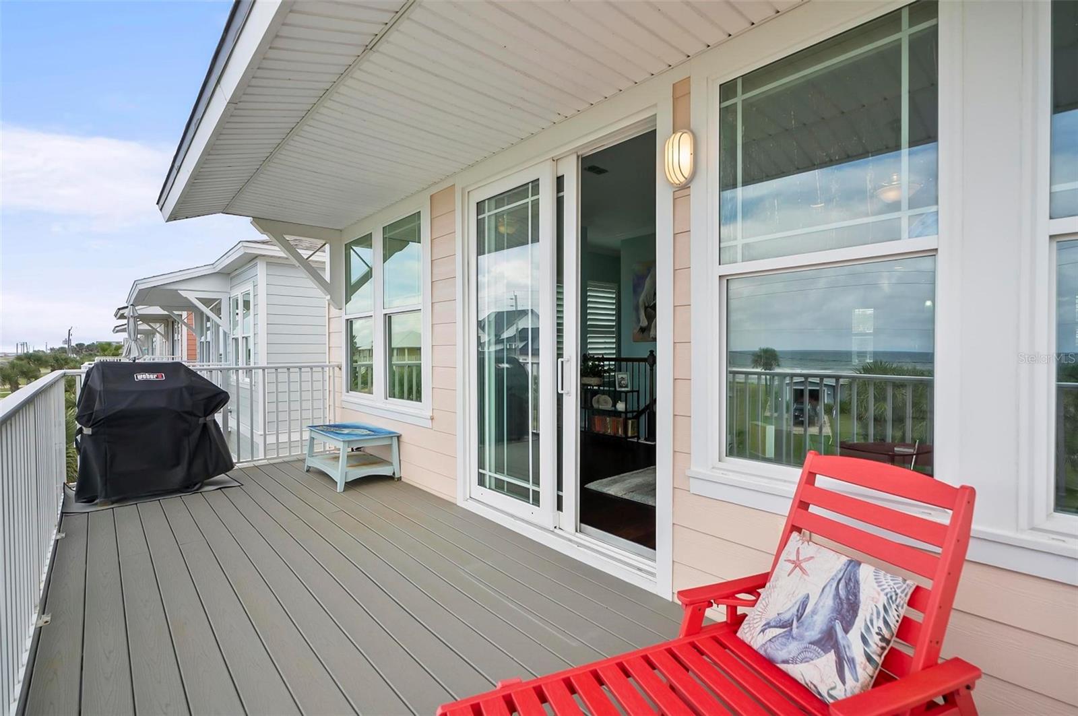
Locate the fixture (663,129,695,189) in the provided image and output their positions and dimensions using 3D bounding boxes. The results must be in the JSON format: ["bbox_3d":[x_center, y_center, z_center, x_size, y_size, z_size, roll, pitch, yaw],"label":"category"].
[{"bbox_3d":[0.651,-0.944,2.254,0.090,0.264,0.147,-1,1,-43],"label":"fixture"}]

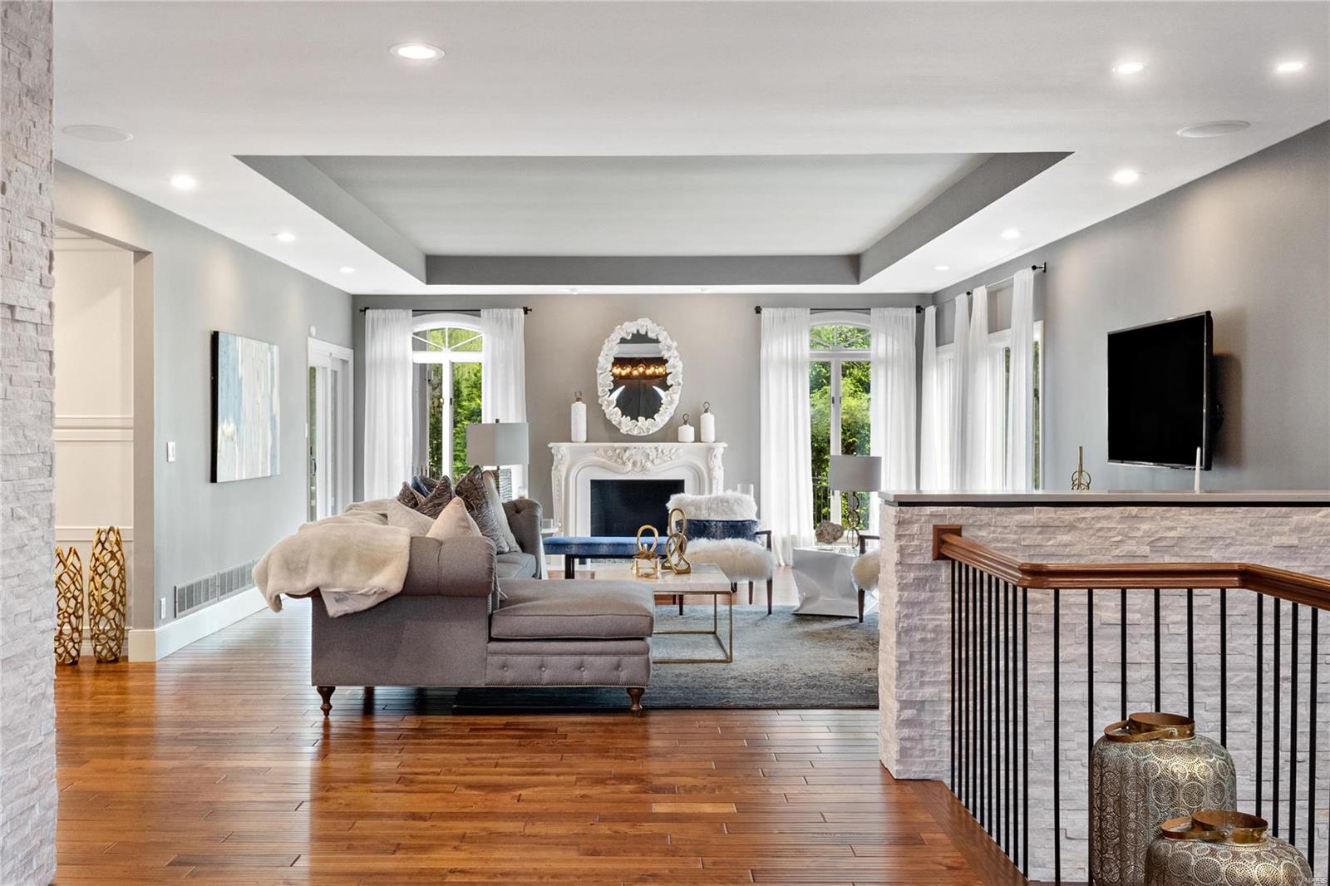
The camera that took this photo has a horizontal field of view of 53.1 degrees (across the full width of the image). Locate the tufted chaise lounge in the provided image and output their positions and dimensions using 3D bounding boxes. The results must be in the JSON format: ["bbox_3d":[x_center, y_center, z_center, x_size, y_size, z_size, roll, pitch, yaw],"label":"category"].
[{"bbox_3d":[-0.875,0.853,6.770,1.630,0.845,1.060,0,1,-1],"label":"tufted chaise lounge"}]

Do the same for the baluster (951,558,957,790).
[{"bbox_3d":[1.098,0.884,5.061,0.013,0.893,0.013,0,1,-1],"label":"baluster"}]

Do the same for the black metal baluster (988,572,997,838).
[{"bbox_3d":[1.106,0.892,4.526,0.013,0.893,0.013,0,1,-1],"label":"black metal baluster"}]

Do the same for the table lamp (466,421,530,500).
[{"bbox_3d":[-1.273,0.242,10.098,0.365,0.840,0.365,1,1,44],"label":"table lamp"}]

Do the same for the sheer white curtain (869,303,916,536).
[{"bbox_3d":[2.180,-0.052,12.691,0.455,2.467,0.121,0,1,-1],"label":"sheer white curtain"}]

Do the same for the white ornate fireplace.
[{"bbox_3d":[-0.251,0.586,12.590,1.679,1.193,0.425,0,1,-1],"label":"white ornate fireplace"}]

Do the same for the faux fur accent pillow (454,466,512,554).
[{"bbox_3d":[-1.234,0.450,9.000,0.170,0.530,0.480,-18,-5,18],"label":"faux fur accent pillow"}]

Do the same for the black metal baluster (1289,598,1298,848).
[{"bbox_3d":[1.731,0.872,3.661,0.016,0.858,0.016,0,1,-1],"label":"black metal baluster"}]

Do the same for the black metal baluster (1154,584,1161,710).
[{"bbox_3d":[1.489,0.883,4.020,0.014,0.890,0.014,0,1,-1],"label":"black metal baluster"}]

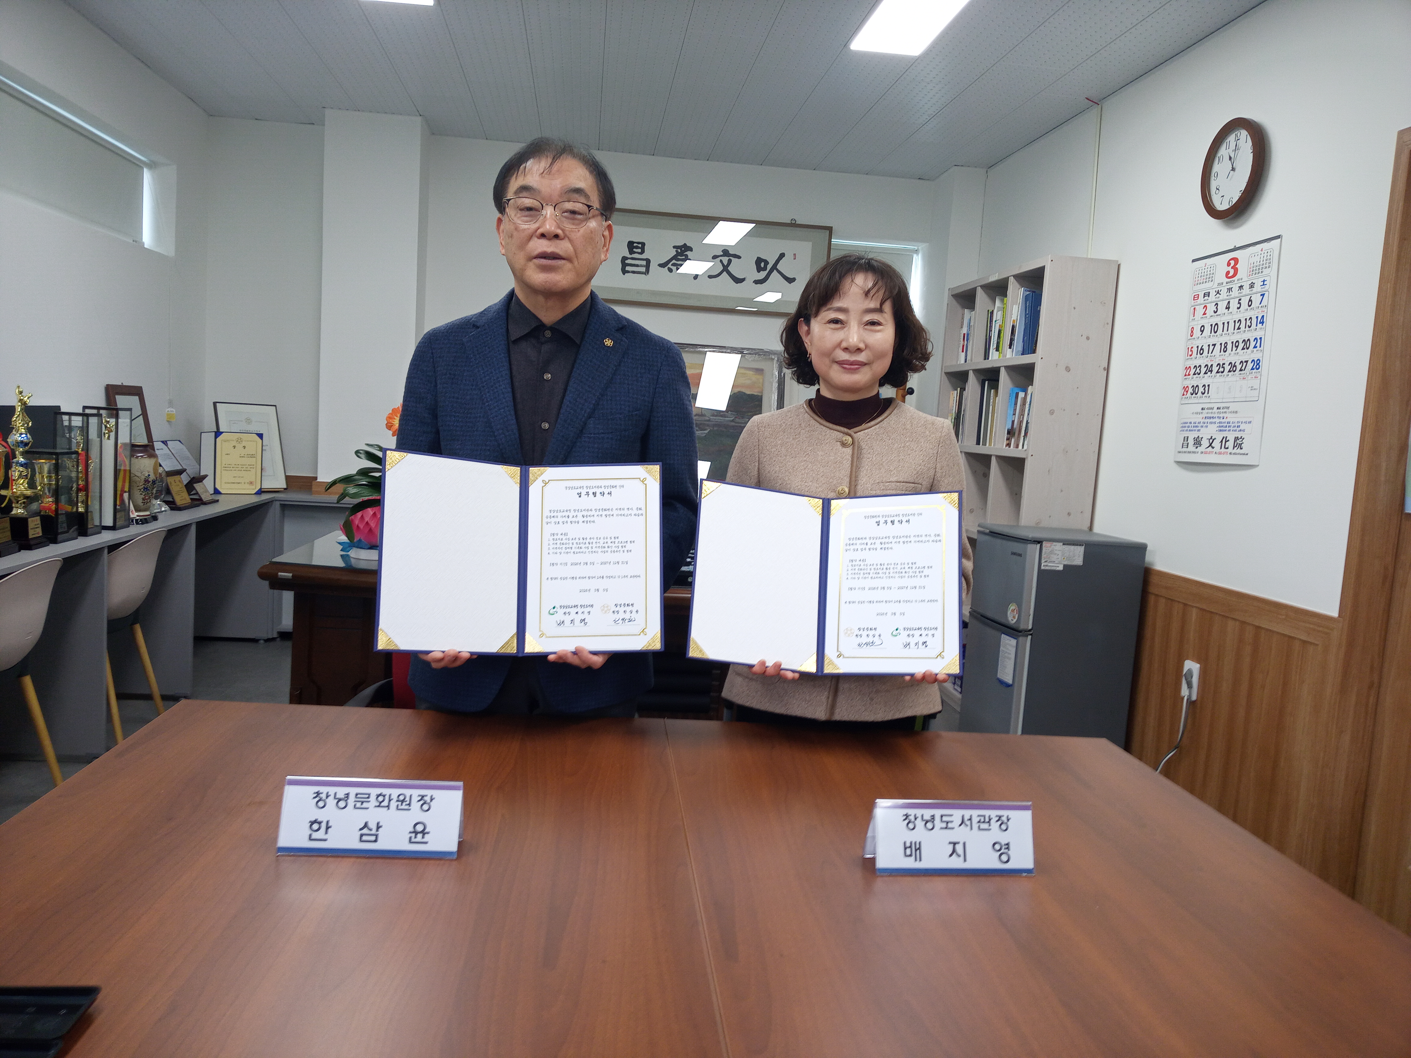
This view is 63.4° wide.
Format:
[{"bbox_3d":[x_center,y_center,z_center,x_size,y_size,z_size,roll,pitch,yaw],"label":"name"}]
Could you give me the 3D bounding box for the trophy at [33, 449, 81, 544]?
[{"bbox_3d":[-2.130,-0.105,3.713,0.108,0.293,0.134,3,5,-6],"label":"trophy"}]

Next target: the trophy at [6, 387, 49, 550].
[{"bbox_3d":[-2.055,-0.185,3.417,0.130,0.477,0.130,3,6,-3],"label":"trophy"}]

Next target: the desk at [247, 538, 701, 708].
[{"bbox_3d":[-0.429,0.488,3.814,1.800,0.760,0.970,3,5,-1],"label":"desk"}]

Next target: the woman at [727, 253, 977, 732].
[{"bbox_3d":[0.232,0.296,2.042,0.450,1.535,0.330,4,5,1],"label":"woman"}]

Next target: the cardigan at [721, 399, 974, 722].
[{"bbox_3d":[0.252,0.062,2.015,0.450,0.580,0.300,4,5,1],"label":"cardigan"}]

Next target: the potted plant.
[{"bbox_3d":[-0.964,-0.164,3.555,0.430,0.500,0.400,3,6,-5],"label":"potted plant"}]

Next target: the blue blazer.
[{"bbox_3d":[-0.274,-0.039,1.990,0.525,0.750,0.310,3,6,-7],"label":"blue blazer"}]

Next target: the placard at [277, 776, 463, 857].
[{"bbox_3d":[-0.373,0.322,1.288,0.193,0.081,0.060,3,6,-7],"label":"placard"}]

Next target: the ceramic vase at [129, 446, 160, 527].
[{"bbox_3d":[-2.136,-0.171,4.336,0.118,0.302,0.118,3,5,-6],"label":"ceramic vase"}]

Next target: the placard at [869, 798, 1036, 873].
[{"bbox_3d":[0.298,0.370,1.385,0.198,0.082,0.056,3,5,-9],"label":"placard"}]

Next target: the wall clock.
[{"bbox_3d":[1.756,-1.203,3.819,0.040,0.330,0.330,3,5,-6],"label":"wall clock"}]

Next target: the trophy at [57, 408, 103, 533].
[{"bbox_3d":[-2.147,-0.188,3.908,0.108,0.416,0.108,3,5,-6],"label":"trophy"}]

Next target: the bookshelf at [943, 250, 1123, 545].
[{"bbox_3d":[1.396,-0.162,5.326,0.300,2.000,1.250,3,5,-6],"label":"bookshelf"}]

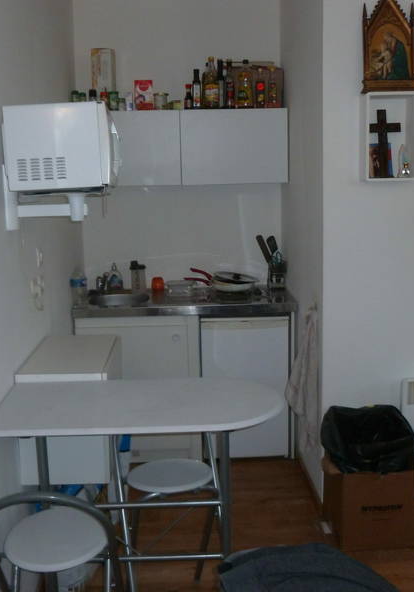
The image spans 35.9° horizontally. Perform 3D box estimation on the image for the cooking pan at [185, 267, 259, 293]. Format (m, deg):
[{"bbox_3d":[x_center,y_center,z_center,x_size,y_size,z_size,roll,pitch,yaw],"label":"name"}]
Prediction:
[{"bbox_3d":[0.087,-0.099,3.776,0.440,0.140,0.260,-2,9,-4],"label":"cooking pan"}]

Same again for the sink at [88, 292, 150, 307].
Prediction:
[{"bbox_3d":[-0.509,0.088,3.735,0.355,0.130,0.360,-2,9,-3],"label":"sink"}]

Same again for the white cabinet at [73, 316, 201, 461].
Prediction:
[{"bbox_3d":[-0.378,0.490,3.811,0.675,0.835,0.560,-1,9,-2],"label":"white cabinet"}]

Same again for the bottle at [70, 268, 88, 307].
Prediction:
[{"bbox_3d":[-0.700,-0.045,3.493,0.090,0.223,0.090,-2,9,-3],"label":"bottle"}]

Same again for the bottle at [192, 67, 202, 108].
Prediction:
[{"bbox_3d":[-0.053,-1.153,3.580,0.052,0.226,0.052,-2,9,-3],"label":"bottle"}]

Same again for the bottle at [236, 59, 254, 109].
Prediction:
[{"bbox_3d":[0.215,-1.188,3.635,0.100,0.282,0.090,-1,9,-2],"label":"bottle"}]

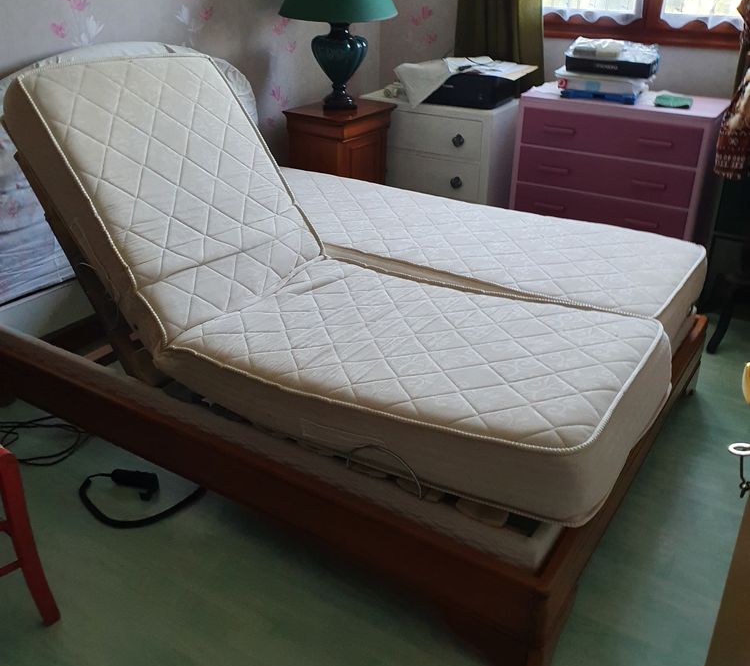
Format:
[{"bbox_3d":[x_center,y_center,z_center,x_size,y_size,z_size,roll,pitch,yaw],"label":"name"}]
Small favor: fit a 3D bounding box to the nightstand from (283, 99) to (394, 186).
[{"bbox_3d":[-0.159,-0.755,3.843,0.352,0.775,0.450,17,33,30],"label":"nightstand"}]

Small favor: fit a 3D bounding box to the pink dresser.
[{"bbox_3d":[1.139,-0.674,3.568,0.842,0.856,0.431,17,33,30],"label":"pink dresser"}]

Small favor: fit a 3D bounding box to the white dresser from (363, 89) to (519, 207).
[{"bbox_3d":[0.330,-0.863,4.018,0.759,0.783,0.341,17,33,30],"label":"white dresser"}]

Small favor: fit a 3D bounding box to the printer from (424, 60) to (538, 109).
[{"bbox_3d":[0.450,-1.235,3.721,0.442,0.150,0.305,17,33,30],"label":"printer"}]

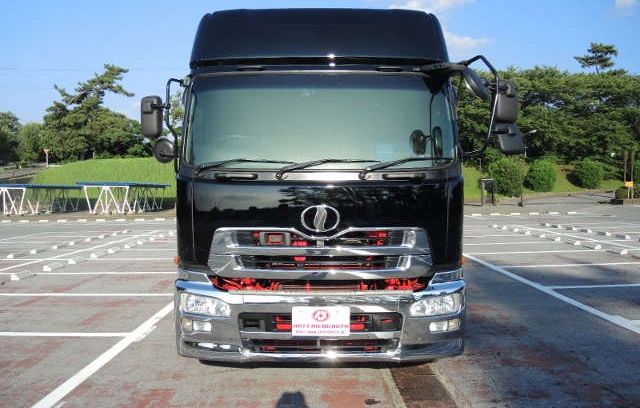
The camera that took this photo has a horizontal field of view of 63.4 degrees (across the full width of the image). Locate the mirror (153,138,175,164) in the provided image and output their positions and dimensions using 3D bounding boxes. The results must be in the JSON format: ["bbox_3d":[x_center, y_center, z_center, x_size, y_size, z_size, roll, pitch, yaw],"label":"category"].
[{"bbox_3d":[-1.332,-0.448,4.420,0.200,0.210,0.080,1,2,24],"label":"mirror"}]

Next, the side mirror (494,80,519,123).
[{"bbox_3d":[1.546,-0.843,4.280,0.185,0.355,0.100,0,2,-7],"label":"side mirror"}]

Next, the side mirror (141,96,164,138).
[{"bbox_3d":[-1.430,-0.739,4.420,0.180,0.355,0.100,0,1,6],"label":"side mirror"}]

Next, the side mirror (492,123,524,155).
[{"bbox_3d":[1.567,-0.533,4.280,0.235,0.250,0.100,0,2,-14],"label":"side mirror"}]

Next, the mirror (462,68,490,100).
[{"bbox_3d":[1.266,-0.970,4.200,0.100,0.300,0.220,-36,0,11],"label":"mirror"}]

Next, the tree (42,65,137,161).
[{"bbox_3d":[-32.196,-12.586,72.000,13.000,13.300,12.000,0,1,0],"label":"tree"}]

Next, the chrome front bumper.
[{"bbox_3d":[0.003,0.912,4.290,2.480,0.700,0.500,0,1,0],"label":"chrome front bumper"}]

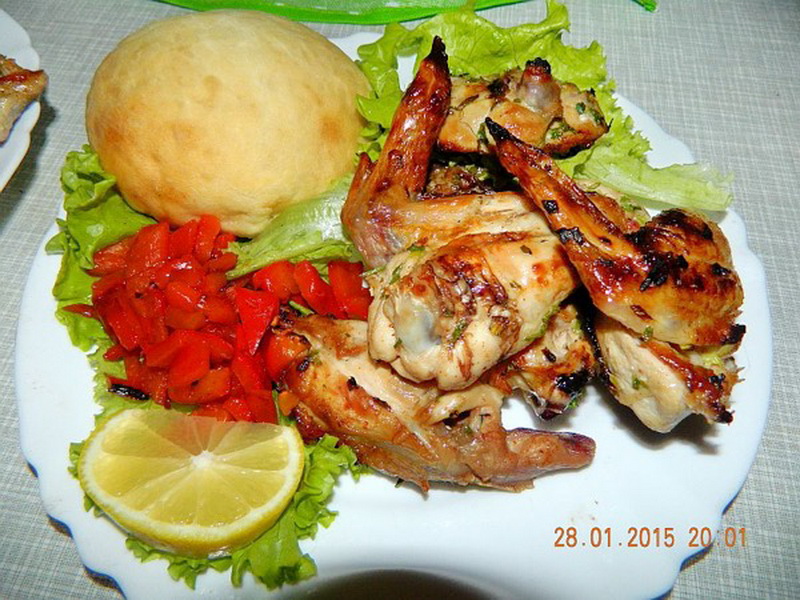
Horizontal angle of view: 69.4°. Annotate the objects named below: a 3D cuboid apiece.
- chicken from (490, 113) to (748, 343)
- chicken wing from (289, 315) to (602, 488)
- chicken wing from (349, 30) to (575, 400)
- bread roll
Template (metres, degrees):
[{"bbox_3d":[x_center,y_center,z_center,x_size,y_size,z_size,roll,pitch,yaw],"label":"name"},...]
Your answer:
[{"bbox_3d":[0.058,-0.019,0.169,0.087,0.035,0.042,37,67,21],"label":"chicken"},{"bbox_3d":[0.010,0.030,0.173,0.097,0.032,0.040,15,61,10],"label":"chicken wing"},{"bbox_3d":[0.015,-0.032,0.183,0.065,0.046,0.116,-7,60,-2],"label":"chicken wing"},{"bbox_3d":[-0.063,-0.070,0.217,0.103,0.053,0.103,-1,60,1],"label":"bread roll"}]

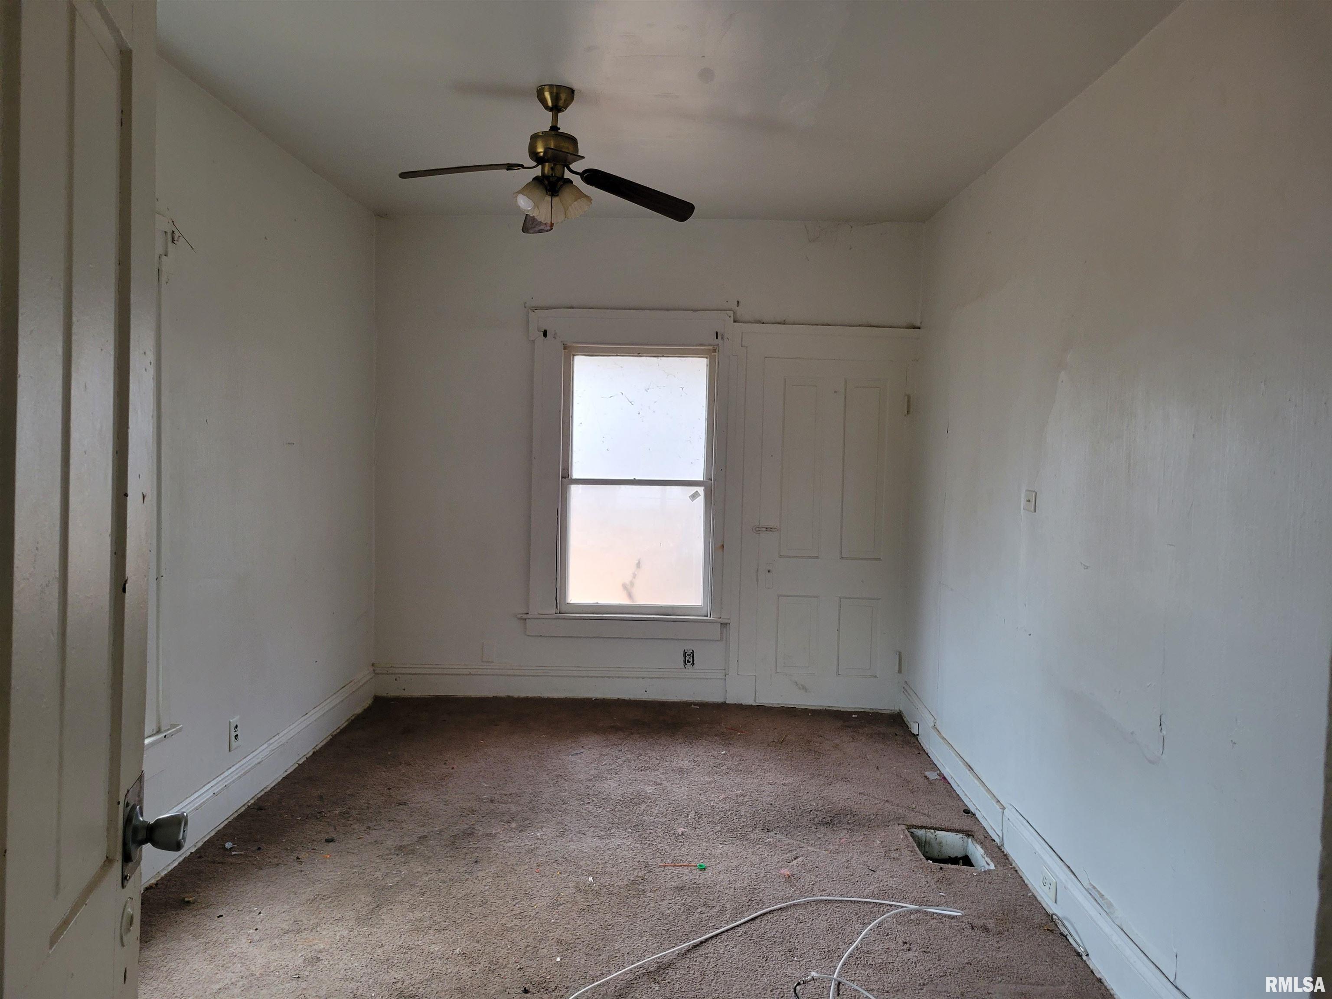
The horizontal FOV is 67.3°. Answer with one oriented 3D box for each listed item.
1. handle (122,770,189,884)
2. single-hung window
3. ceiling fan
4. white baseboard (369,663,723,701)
[{"bbox_3d":[-0.668,0.433,1.321,0.064,0.112,0.088,0,3,-15],"label":"handle"},{"bbox_3d":[-0.162,-0.094,5.641,0.859,1.503,0.100,1,3,1],"label":"single-hung window"},{"bbox_3d":[-0.391,-1.186,3.464,1.030,0.485,1.030,0,3,-13],"label":"ceiling fan"},{"bbox_3d":[-0.656,1.041,5.669,1.989,0.194,0.025,1,3,1],"label":"white baseboard"}]

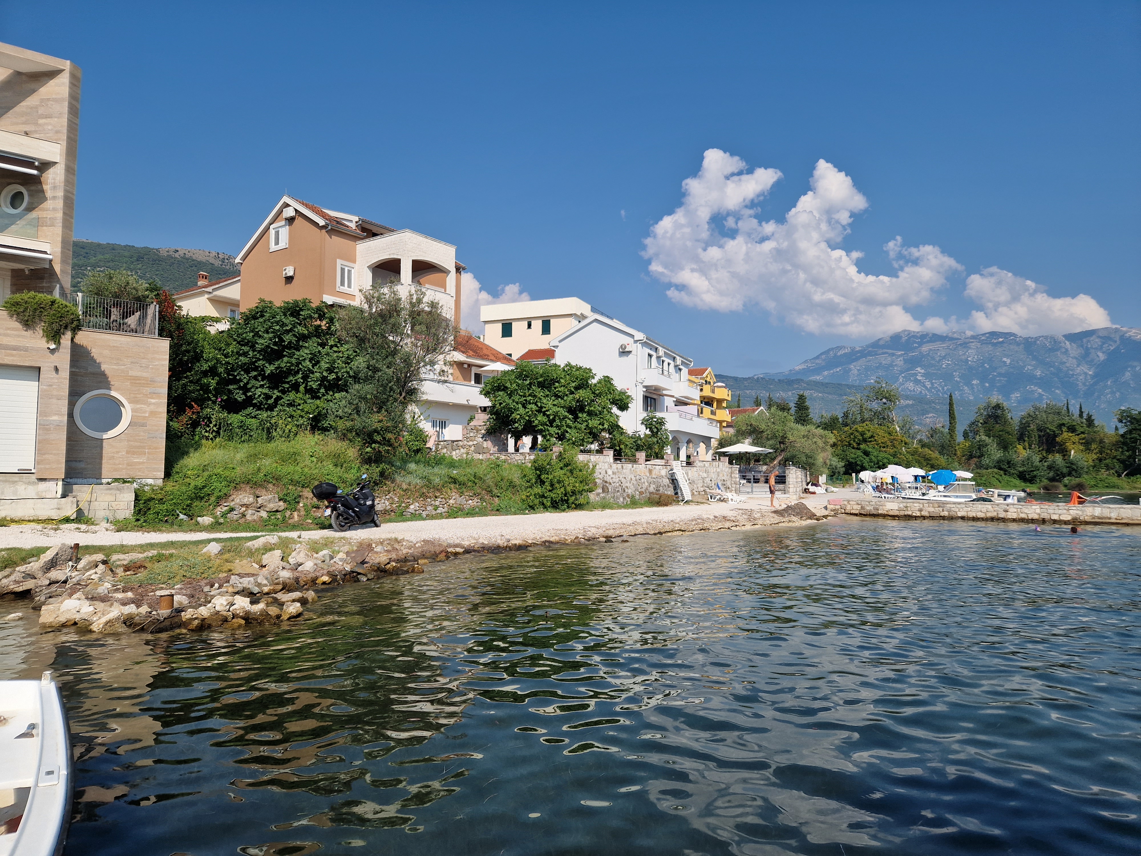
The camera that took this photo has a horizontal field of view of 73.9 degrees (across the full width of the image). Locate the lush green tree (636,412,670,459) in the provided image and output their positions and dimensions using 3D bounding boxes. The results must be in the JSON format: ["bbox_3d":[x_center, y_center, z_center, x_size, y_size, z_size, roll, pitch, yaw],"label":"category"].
[{"bbox_3d":[4.483,0.506,41.000,2.000,2.750,2.000,0,-3,6],"label":"lush green tree"}]

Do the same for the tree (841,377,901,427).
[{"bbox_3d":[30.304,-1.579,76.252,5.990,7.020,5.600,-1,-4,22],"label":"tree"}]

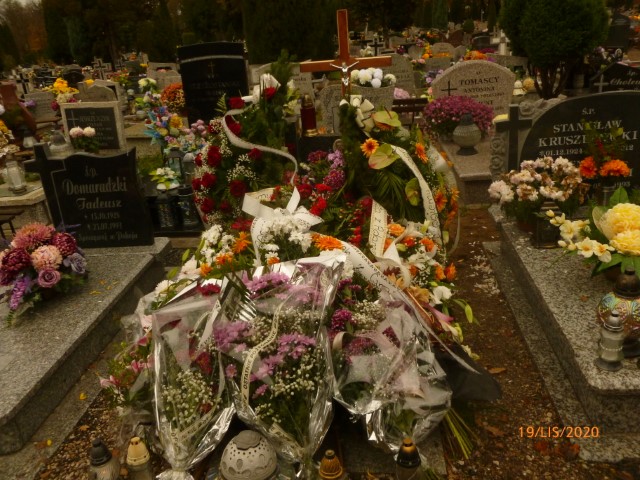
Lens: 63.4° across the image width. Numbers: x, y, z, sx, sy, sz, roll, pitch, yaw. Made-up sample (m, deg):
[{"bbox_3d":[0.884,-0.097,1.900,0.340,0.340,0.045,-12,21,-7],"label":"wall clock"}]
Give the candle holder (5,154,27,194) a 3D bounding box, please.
[{"bbox_3d":[-2.704,-0.590,4.600,0.145,0.345,0.145,-1,20,7],"label":"candle holder"}]

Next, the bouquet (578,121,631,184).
[{"bbox_3d":[1.638,-0.504,2.980,0.260,0.310,0.220,-3,23,5],"label":"bouquet"}]

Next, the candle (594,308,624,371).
[{"bbox_3d":[1.091,0.364,1.922,0.103,0.226,0.103,-2,22,8],"label":"candle"}]

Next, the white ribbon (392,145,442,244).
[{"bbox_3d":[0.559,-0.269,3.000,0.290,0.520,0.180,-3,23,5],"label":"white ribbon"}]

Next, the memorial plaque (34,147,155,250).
[{"bbox_3d":[-1.440,-0.288,3.292,0.687,0.687,0.100,-3,23,5],"label":"memorial plaque"}]

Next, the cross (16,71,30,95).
[{"bbox_3d":[-5.492,-2.902,9.599,0.250,0.430,0.060,-2,22,8],"label":"cross"}]

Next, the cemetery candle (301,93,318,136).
[{"bbox_3d":[-0.064,-0.763,3.177,0.098,0.250,0.098,-2,22,8],"label":"cemetery candle"}]

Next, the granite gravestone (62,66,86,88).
[{"bbox_3d":[-5.755,-3.808,12.379,0.530,0.680,0.120,-3,23,5],"label":"granite gravestone"}]

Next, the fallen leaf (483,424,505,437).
[{"bbox_3d":[0.680,0.745,2.018,0.085,0.018,0.050,14,28,38],"label":"fallen leaf"}]

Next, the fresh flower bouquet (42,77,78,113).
[{"bbox_3d":[-3.657,-2.035,7.300,0.478,0.464,0.382,-1,20,7],"label":"fresh flower bouquet"}]

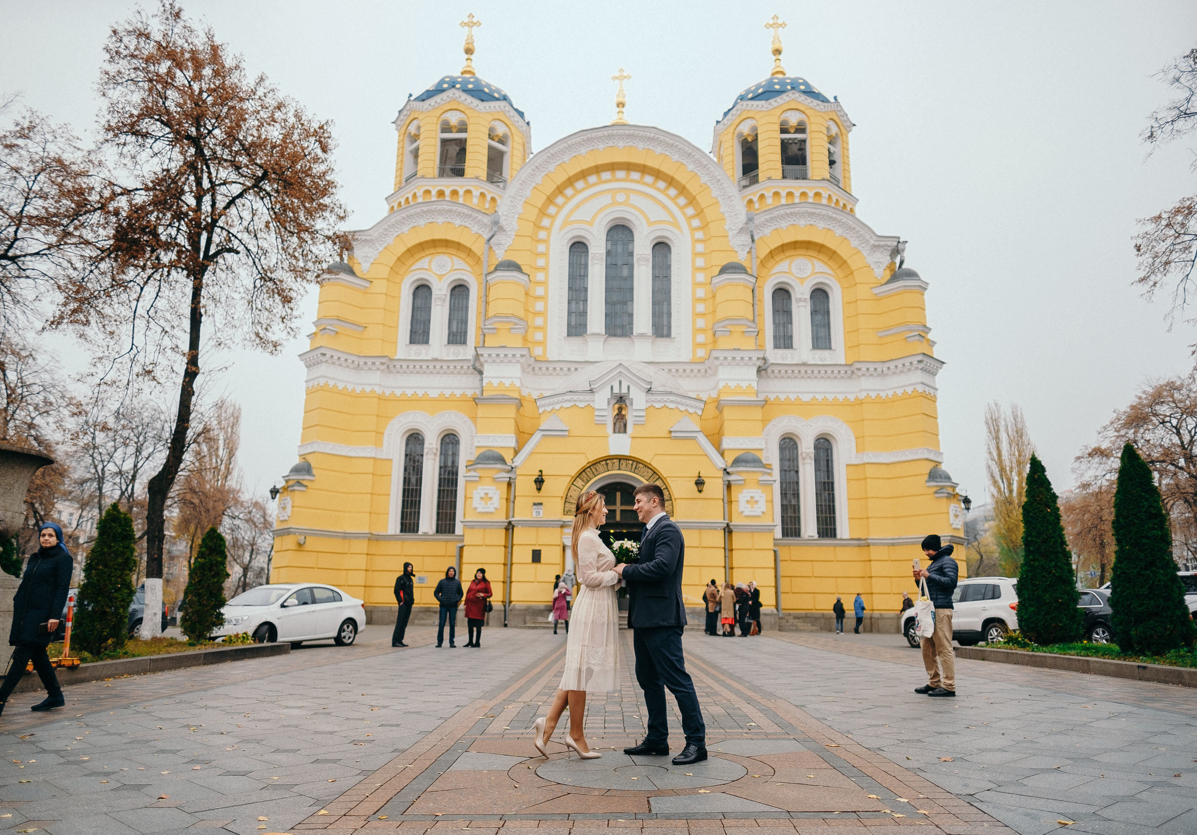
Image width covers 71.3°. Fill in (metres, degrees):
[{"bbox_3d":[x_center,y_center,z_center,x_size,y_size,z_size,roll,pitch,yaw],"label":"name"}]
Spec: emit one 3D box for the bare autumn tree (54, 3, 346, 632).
[{"bbox_3d":[-7.903,-2.447,16.516,5.663,13.215,5.463,1,-13,1],"label":"bare autumn tree"}]

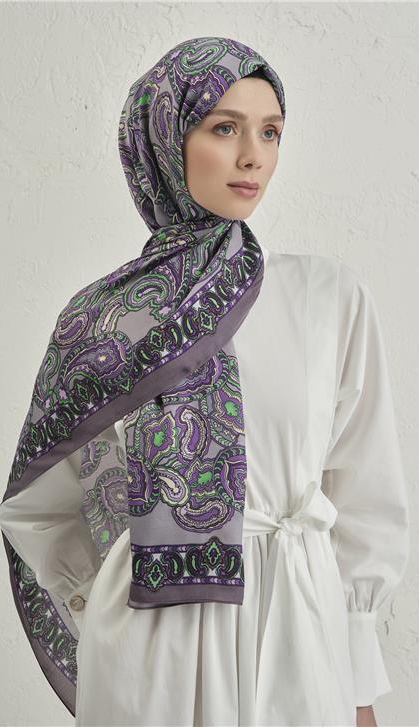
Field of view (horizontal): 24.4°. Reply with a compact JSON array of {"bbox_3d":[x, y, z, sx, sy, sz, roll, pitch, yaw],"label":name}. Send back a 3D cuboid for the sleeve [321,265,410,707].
[{"bbox_3d":[0.216,0.167,1.340,0.125,0.600,0.165,-1,2,-22],"label":"sleeve"}]

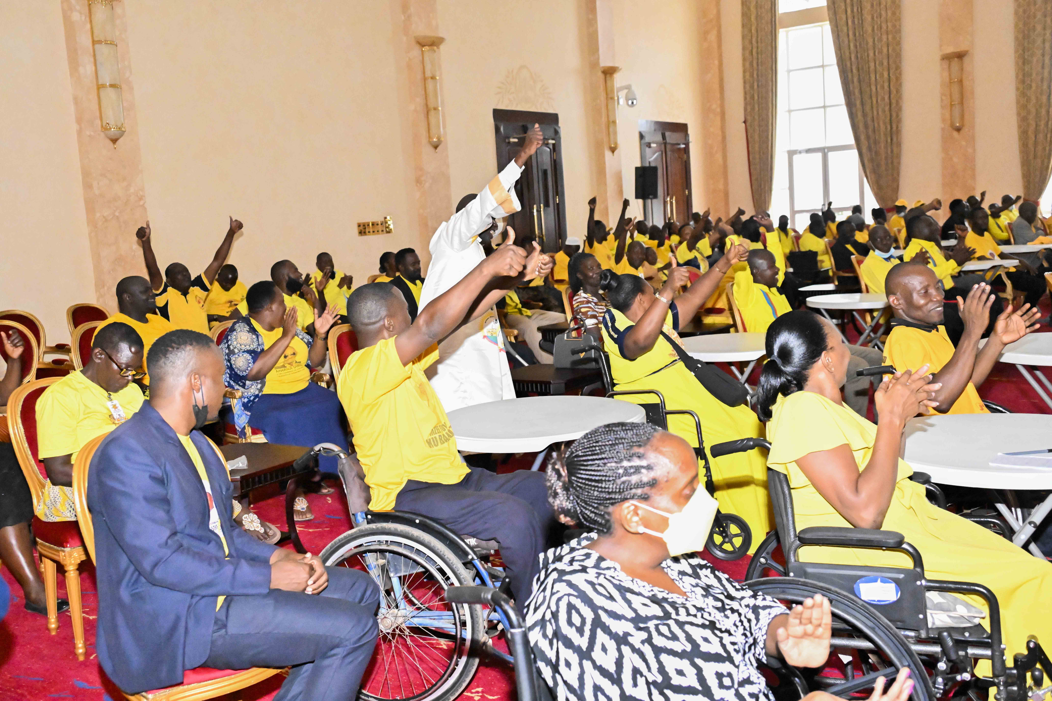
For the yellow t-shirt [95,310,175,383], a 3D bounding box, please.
[{"bbox_3d":[-2.420,0.020,6.500,0.310,0.540,0.490,1,9,37],"label":"yellow t-shirt"}]

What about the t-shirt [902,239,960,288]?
[{"bbox_3d":[2.930,-0.582,7.600,0.360,0.520,0.480,1,10,37],"label":"t-shirt"}]

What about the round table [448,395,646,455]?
[{"bbox_3d":[0.061,0.628,4.278,0.850,0.740,0.850,-4,7,0],"label":"round table"}]

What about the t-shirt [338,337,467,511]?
[{"bbox_3d":[-0.434,0.256,3.720,0.340,0.600,0.480,-1,8,21],"label":"t-shirt"}]

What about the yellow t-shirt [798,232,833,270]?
[{"bbox_3d":[3.268,-1.040,11.900,0.300,0.580,0.460,-5,7,-5],"label":"yellow t-shirt"}]

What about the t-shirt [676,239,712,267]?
[{"bbox_3d":[1.829,-1.007,11.500,0.280,0.510,0.440,3,10,45],"label":"t-shirt"}]

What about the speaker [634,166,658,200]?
[{"bbox_3d":[1.642,-2.275,14.300,0.270,0.440,0.250,-9,9,-38],"label":"speaker"}]

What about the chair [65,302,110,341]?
[{"bbox_3d":[-3.571,0.111,8.900,0.580,1.020,0.540,0,8,32],"label":"chair"}]

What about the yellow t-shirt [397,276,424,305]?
[{"bbox_3d":[-0.841,-0.246,7.500,0.280,0.580,0.460,0,8,28],"label":"yellow t-shirt"}]

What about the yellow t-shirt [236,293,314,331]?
[{"bbox_3d":[-1.635,-0.118,6.850,0.470,0.560,0.290,-10,9,-38],"label":"yellow t-shirt"}]

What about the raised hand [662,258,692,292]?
[{"bbox_3d":[0.626,-0.318,4.380,0.125,0.150,0.100,-5,7,-5],"label":"raised hand"}]

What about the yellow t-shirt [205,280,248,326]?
[{"bbox_3d":[-2.542,-0.331,8.900,0.280,0.520,0.430,3,10,44],"label":"yellow t-shirt"}]

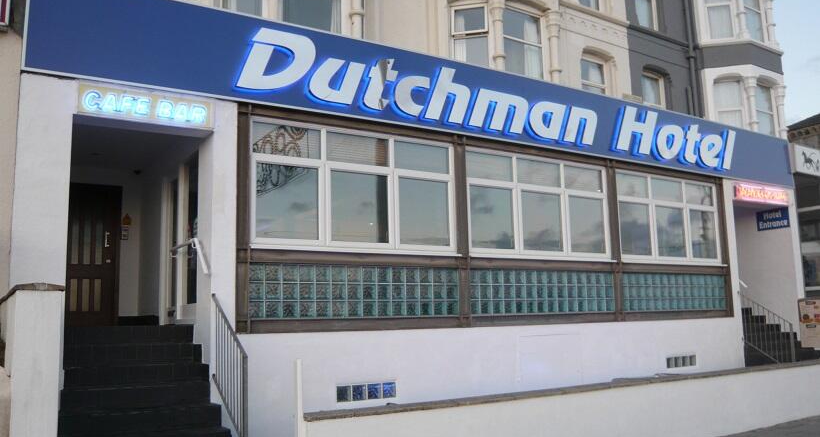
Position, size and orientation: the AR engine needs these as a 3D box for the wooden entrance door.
[{"bbox_3d":[-4.216,0.488,8.633,0.820,1.940,0.080,4,-11,-32],"label":"wooden entrance door"}]

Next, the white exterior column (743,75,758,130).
[{"bbox_3d":[9.413,-2.832,18.066,0.290,2.050,0.290,4,-11,-32],"label":"white exterior column"}]

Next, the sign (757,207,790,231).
[{"bbox_3d":[7.359,0.020,13.475,0.040,0.400,0.650,4,-11,-32],"label":"sign"}]

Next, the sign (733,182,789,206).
[{"bbox_3d":[6.699,-0.443,12.621,1.780,0.310,0.120,4,-11,-32],"label":"sign"}]

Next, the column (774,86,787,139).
[{"bbox_3d":[10.670,-2.741,18.857,0.290,2.050,0.290,4,-11,-32],"label":"column"}]

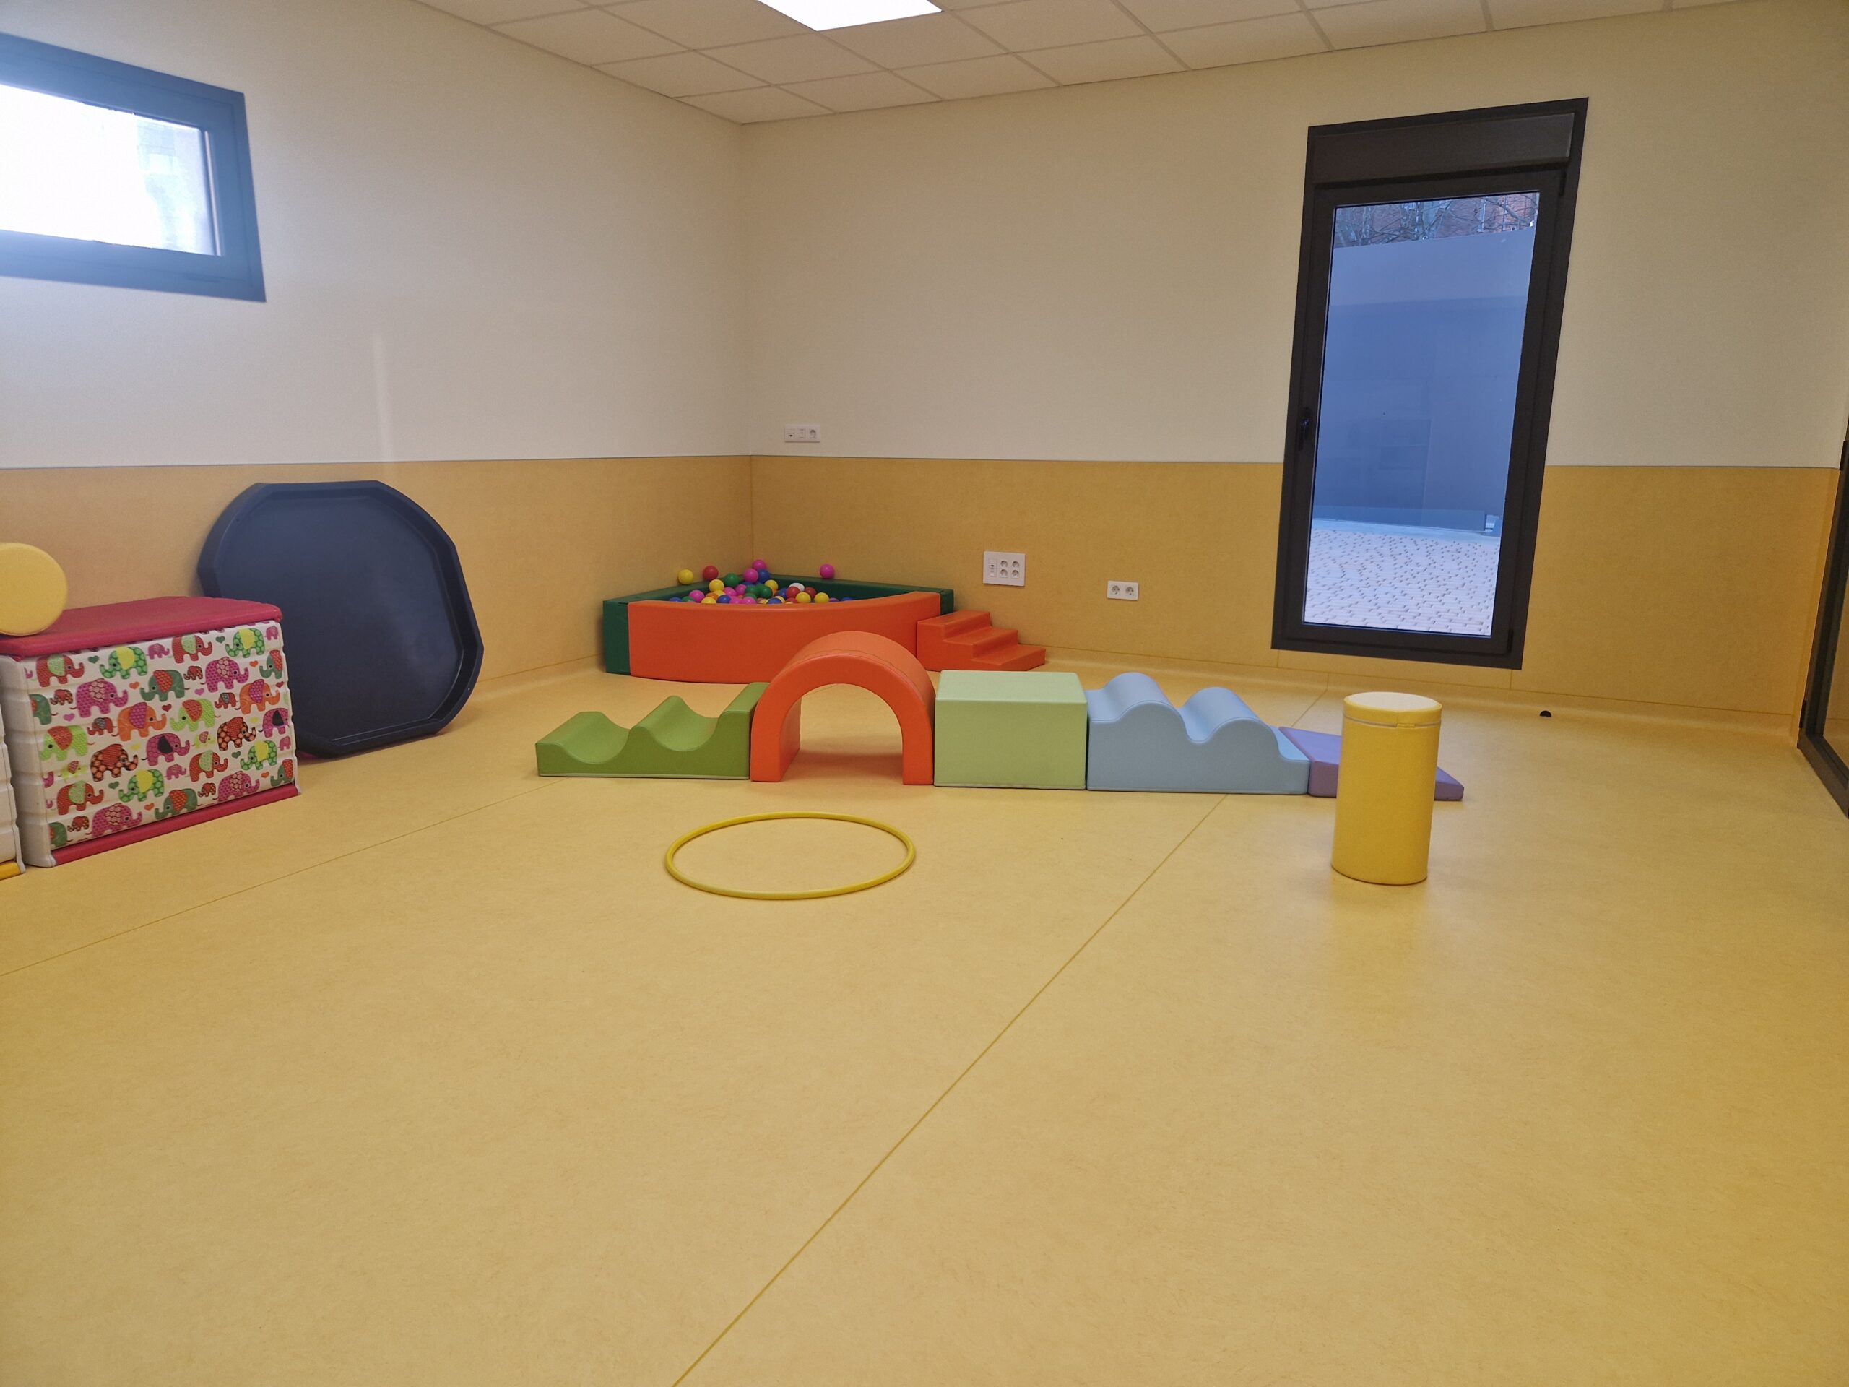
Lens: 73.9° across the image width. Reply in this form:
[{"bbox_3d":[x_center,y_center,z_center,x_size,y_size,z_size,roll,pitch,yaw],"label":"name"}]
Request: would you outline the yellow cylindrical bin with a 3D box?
[{"bbox_3d":[1.228,0.247,3.263,0.245,0.464,0.245,5,13,21],"label":"yellow cylindrical bin"}]

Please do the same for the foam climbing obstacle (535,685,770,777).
[{"bbox_3d":[-0.922,0.119,4.324,0.705,0.238,0.490,1,12,3],"label":"foam climbing obstacle"}]

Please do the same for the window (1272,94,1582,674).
[{"bbox_3d":[2.089,-1.250,5.214,1.040,2.235,0.100,7,13,27],"label":"window"}]

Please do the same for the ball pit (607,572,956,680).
[{"bbox_3d":[-0.670,-0.313,6.079,1.260,0.350,1.270,7,13,27],"label":"ball pit"}]

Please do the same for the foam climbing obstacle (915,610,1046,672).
[{"bbox_3d":[0.280,-0.237,6.043,0.475,0.236,0.470,7,14,28],"label":"foam climbing obstacle"}]

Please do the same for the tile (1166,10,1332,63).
[{"bbox_3d":[1.302,-2.647,4.988,0.590,0.020,0.550,7,13,26],"label":"tile"}]

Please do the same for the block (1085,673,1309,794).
[{"bbox_3d":[0.904,0.131,4.217,0.718,0.290,0.500,1,12,2],"label":"block"}]

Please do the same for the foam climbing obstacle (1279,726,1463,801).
[{"bbox_3d":[1.503,0.228,4.184,0.485,0.122,0.480,1,12,3],"label":"foam climbing obstacle"}]

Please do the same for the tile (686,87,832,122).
[{"bbox_3d":[-0.821,-2.901,6.057,0.572,0.020,0.551,7,13,27],"label":"tile"}]

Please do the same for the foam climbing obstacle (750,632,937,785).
[{"bbox_3d":[-0.260,0.040,4.224,0.601,0.440,0.420,1,12,2],"label":"foam climbing obstacle"}]

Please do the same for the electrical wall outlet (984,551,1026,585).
[{"bbox_3d":[0.401,-0.625,6.191,0.222,0.165,0.018,7,13,26],"label":"electrical wall outlet"}]

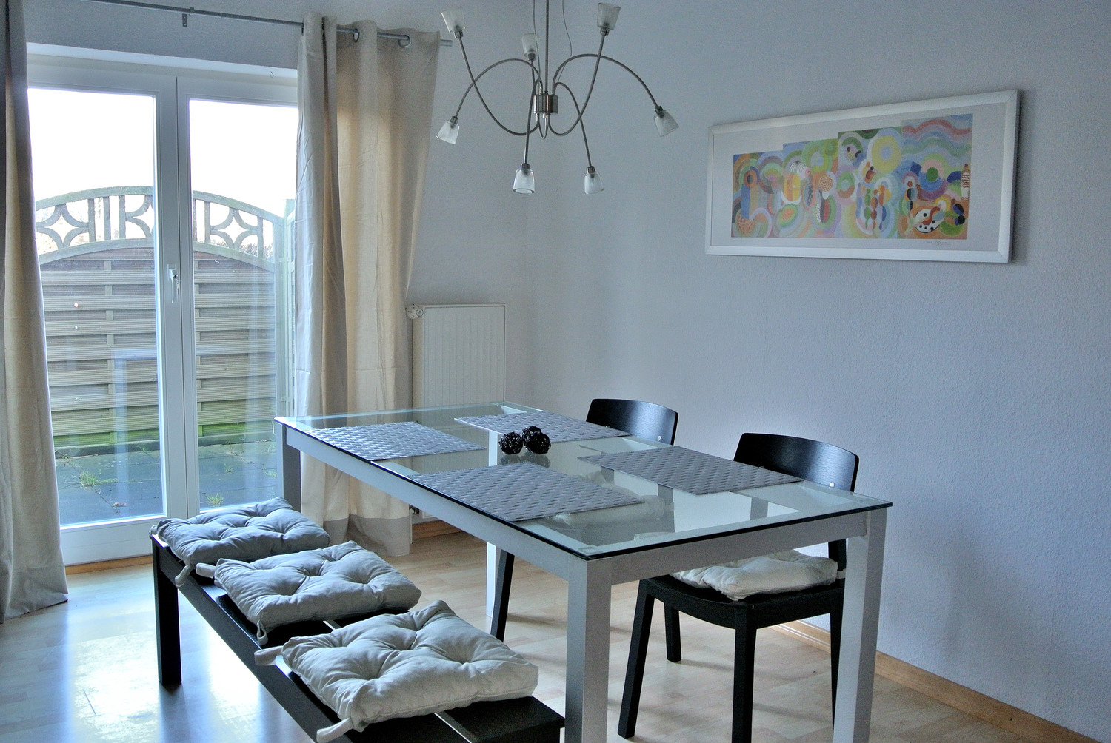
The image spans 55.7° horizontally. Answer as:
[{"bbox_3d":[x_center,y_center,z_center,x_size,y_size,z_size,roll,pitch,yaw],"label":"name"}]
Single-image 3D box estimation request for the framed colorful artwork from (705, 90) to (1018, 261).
[{"bbox_3d":[0.886,-0.579,3.266,0.030,0.450,1.198,-4,8,-33],"label":"framed colorful artwork"}]

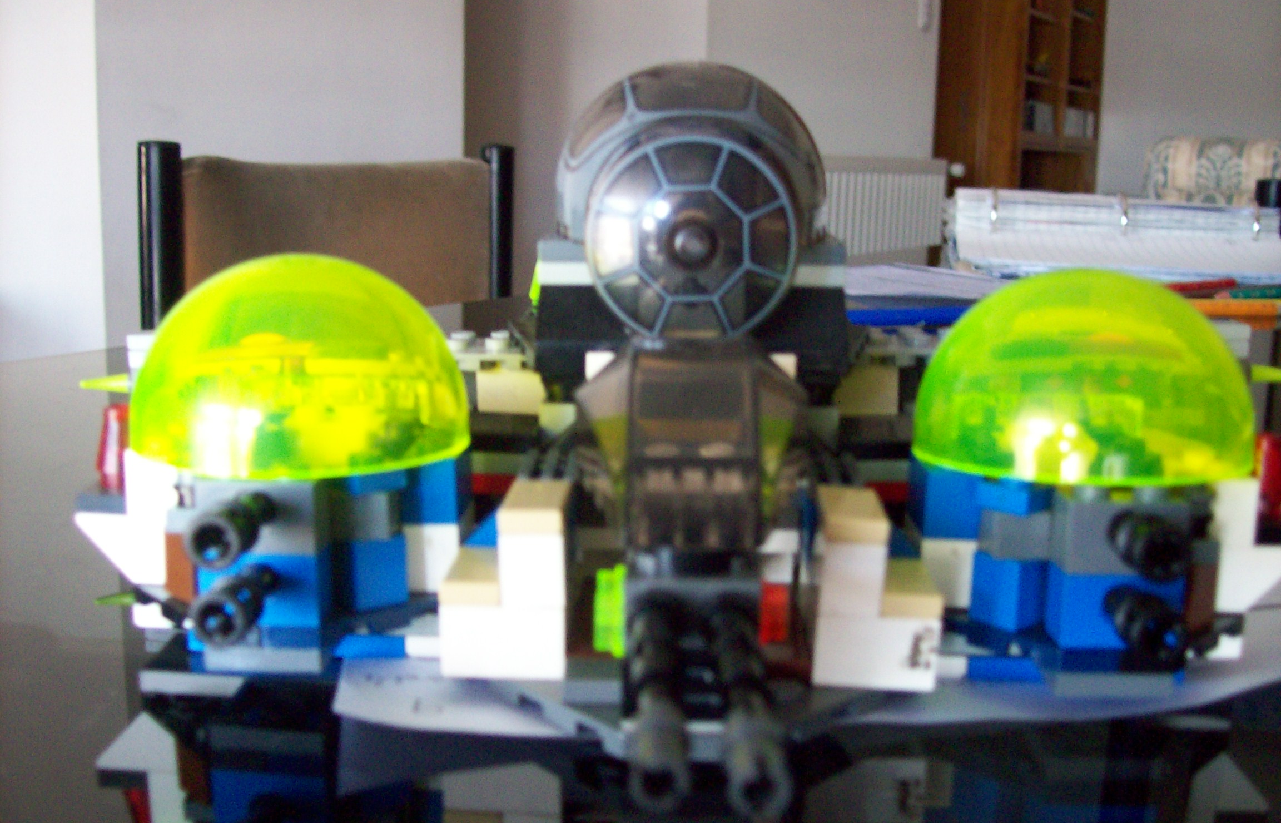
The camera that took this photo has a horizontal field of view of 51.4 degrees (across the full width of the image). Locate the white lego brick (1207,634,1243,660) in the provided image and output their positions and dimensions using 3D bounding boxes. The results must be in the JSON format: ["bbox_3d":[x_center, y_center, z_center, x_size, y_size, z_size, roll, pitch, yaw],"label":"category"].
[{"bbox_3d":[0.075,0.030,0.180,0.008,0.003,0.011,1,10,1],"label":"white lego brick"}]

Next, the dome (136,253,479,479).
[{"bbox_3d":[-0.049,-0.009,0.196,0.048,0.028,0.048,1,10,1],"label":"dome"}]

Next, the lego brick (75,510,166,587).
[{"bbox_3d":[-0.072,0.018,0.189,0.016,0.010,0.008,1,10,1],"label":"lego brick"}]

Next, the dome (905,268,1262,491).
[{"bbox_3d":[0.065,-0.007,0.196,0.048,0.028,0.048,1,10,1],"label":"dome"}]

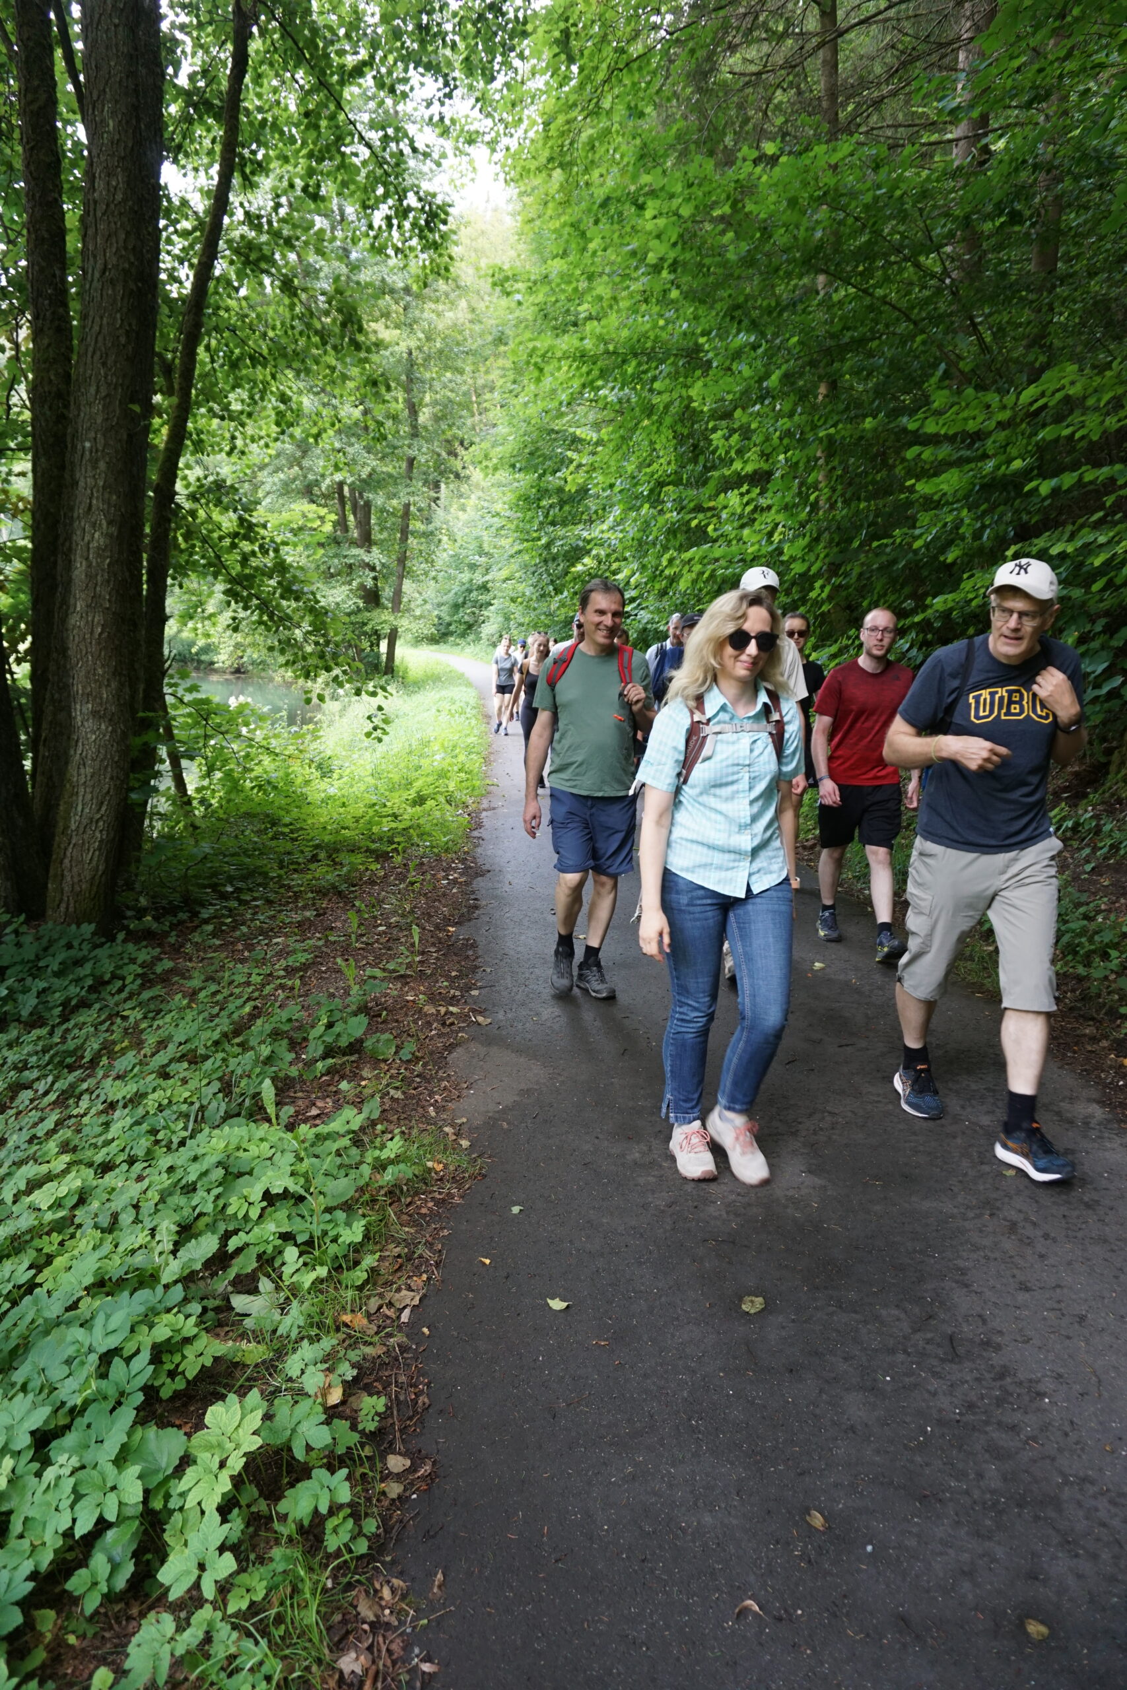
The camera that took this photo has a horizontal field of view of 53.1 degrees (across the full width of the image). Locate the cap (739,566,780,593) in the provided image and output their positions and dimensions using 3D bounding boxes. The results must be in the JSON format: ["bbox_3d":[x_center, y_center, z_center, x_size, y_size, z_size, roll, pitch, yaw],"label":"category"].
[{"bbox_3d":[0.895,-1.199,5.120,0.180,0.140,0.260,-1,13,-8],"label":"cap"}]

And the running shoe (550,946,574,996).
[{"bbox_3d":[-0.005,0.557,5.145,0.110,0.120,0.290,1,24,3],"label":"running shoe"}]

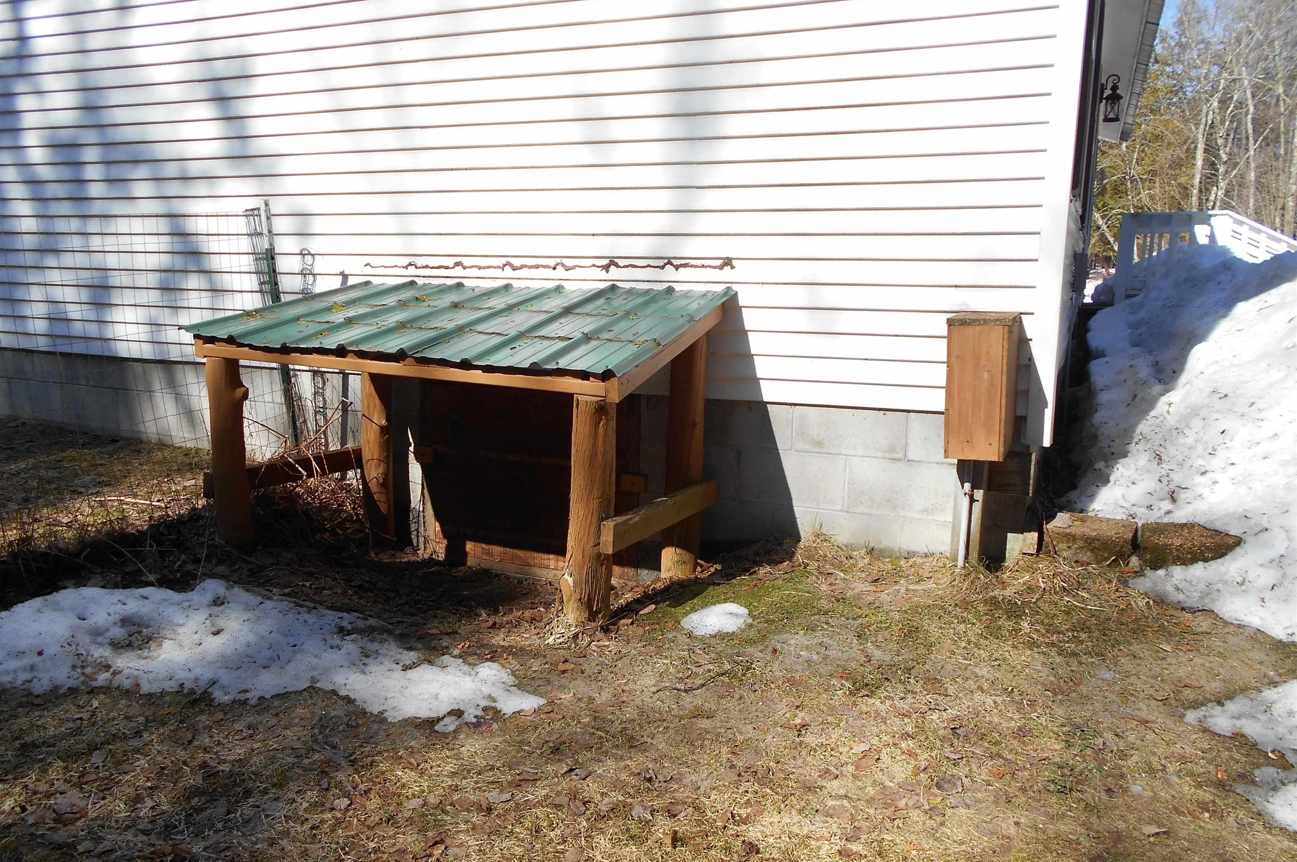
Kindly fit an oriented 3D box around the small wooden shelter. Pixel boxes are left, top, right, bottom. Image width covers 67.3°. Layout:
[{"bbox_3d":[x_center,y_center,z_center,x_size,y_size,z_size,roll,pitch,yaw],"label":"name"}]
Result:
[{"bbox_3d":[-0.642,0.007,3.458,1.635,1.047,0.970,5,10,23],"label":"small wooden shelter"}]

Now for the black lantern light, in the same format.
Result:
[{"bbox_3d":[4.182,-2.997,8.828,0.183,0.420,0.165,5,11,24],"label":"black lantern light"}]

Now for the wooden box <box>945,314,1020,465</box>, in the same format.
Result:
[{"bbox_3d":[1.061,-0.148,3.100,0.187,0.433,0.290,5,10,23],"label":"wooden box"}]

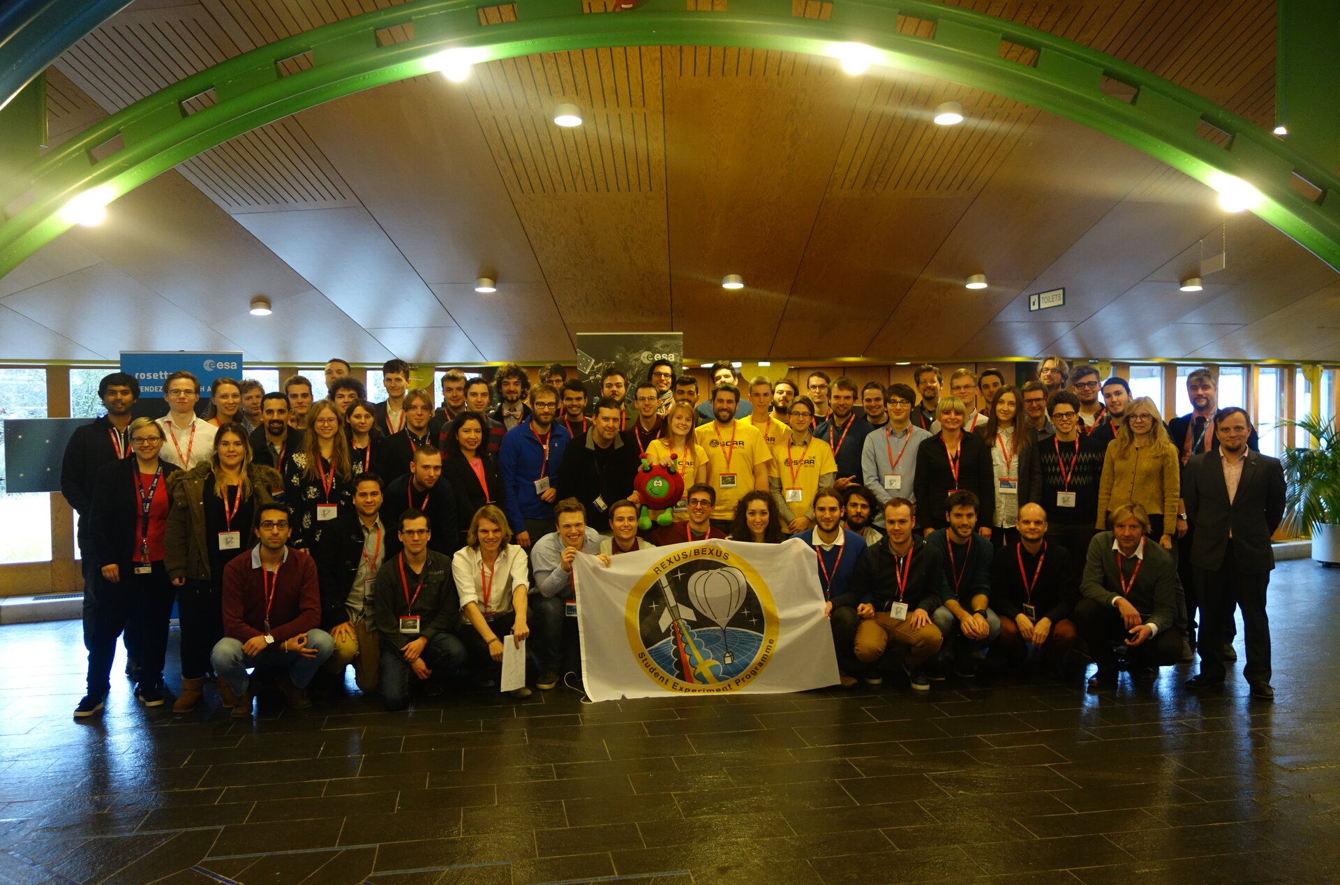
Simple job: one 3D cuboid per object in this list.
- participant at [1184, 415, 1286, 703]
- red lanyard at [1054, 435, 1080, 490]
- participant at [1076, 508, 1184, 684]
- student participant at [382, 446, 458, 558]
[{"bbox_3d":[3.391,0.628,6.280,0.530,1.659,0.380,1,2,25],"label":"participant"},{"bbox_3d":[2.543,0.119,6.680,0.170,0.361,0.160,0,2,16],"label":"red lanyard"},{"bbox_3d":[2.870,0.919,6.500,0.610,1.066,0.680,1,2,23],"label":"participant"},{"bbox_3d":[-1.557,0.716,6.528,0.520,1.430,0.680,-1,2,-18],"label":"student participant"}]

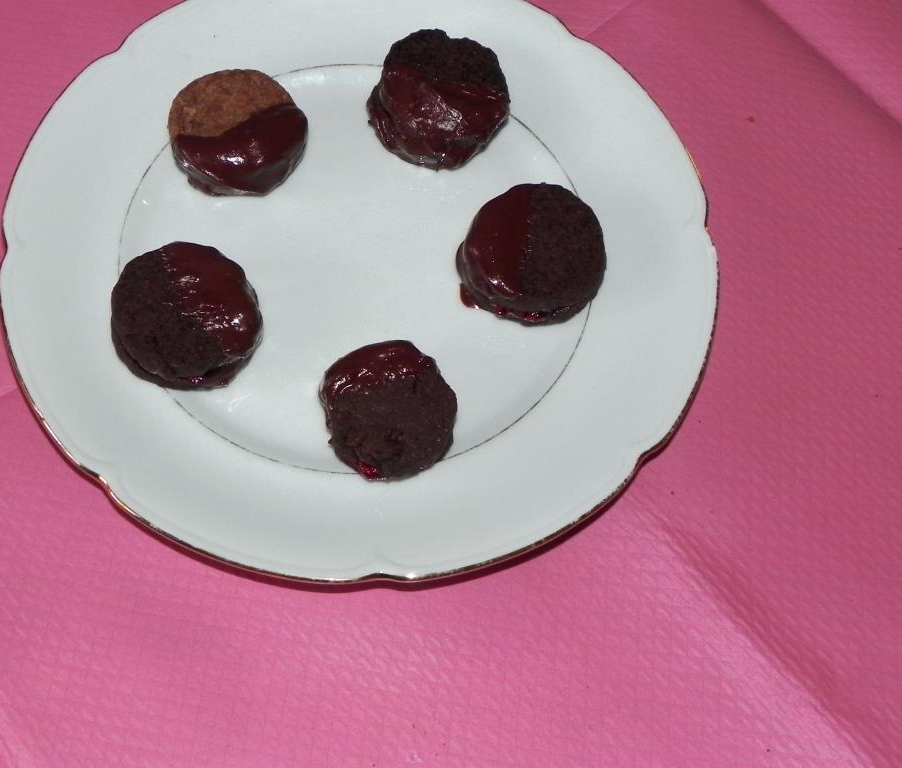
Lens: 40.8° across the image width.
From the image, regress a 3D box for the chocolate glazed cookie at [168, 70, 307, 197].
[{"bbox_3d":[-0.076,-0.091,0.438,0.049,0.014,0.049,2,64,-4],"label":"chocolate glazed cookie"}]

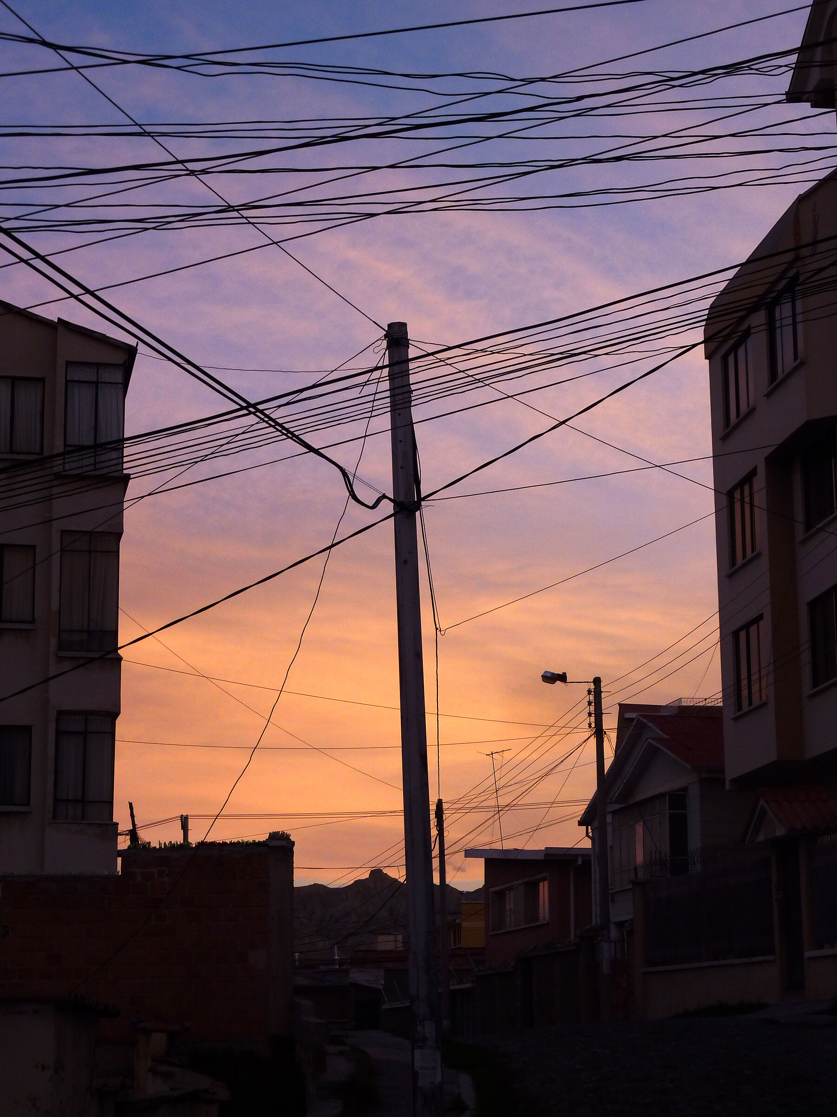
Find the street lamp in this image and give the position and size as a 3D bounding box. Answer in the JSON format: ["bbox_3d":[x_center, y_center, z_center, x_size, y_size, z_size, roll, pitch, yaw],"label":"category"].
[{"bbox_3d":[3.244,5.843,44.524,1.268,7.156,0.300,0,-12,-4],"label":"street lamp"}]

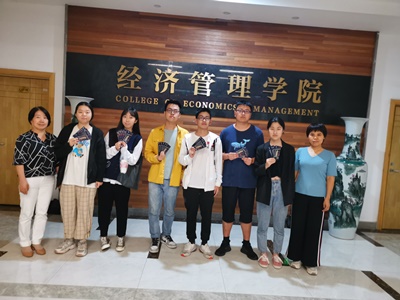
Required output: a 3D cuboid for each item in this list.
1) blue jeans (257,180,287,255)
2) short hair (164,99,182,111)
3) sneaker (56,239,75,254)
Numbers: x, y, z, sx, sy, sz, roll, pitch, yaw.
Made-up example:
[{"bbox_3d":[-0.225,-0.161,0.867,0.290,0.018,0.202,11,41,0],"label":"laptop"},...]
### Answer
[{"bbox_3d":[0.811,0.755,3.495,0.370,0.890,0.260,4,5,4],"label":"blue jeans"},{"bbox_3d":[-0.315,-0.497,3.640,0.185,0.160,0.200,4,5,-3],"label":"short hair"},{"bbox_3d":[-1.479,1.052,3.439,0.100,0.115,0.270,6,6,24],"label":"sneaker"}]

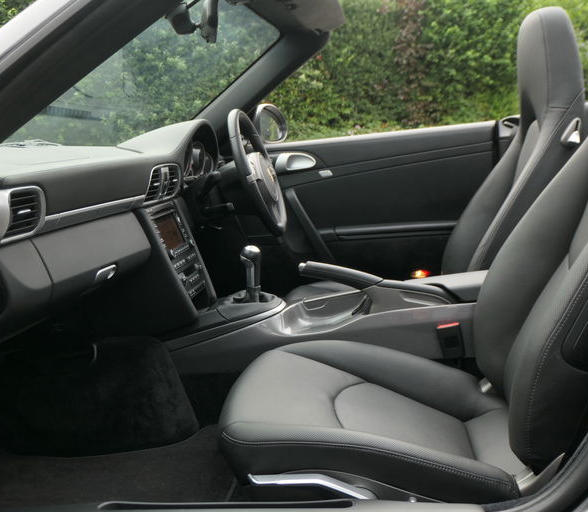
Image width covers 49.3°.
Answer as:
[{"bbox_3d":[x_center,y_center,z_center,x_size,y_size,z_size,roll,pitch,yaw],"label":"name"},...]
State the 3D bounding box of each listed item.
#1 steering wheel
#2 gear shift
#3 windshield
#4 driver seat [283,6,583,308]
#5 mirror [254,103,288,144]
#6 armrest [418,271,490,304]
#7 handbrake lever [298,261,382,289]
[{"bbox_3d":[-0.102,-0.231,1.795,0.100,0.370,0.370,-19,9,12],"label":"steering wheel"},{"bbox_3d":[-0.094,0.035,1.481,0.052,0.130,0.046,-2,12,8],"label":"gear shift"},{"bbox_3d":[-0.377,-0.375,1.429,0.620,0.130,1.240,-36,5,14],"label":"windshield"},{"bbox_3d":[0.374,-0.194,1.748,0.840,0.880,0.530,-2,12,8],"label":"driver seat"},{"bbox_3d":[-0.113,-0.470,2.291,0.130,0.136,0.200,2,13,25],"label":"mirror"},{"bbox_3d":[0.393,0.067,1.421,0.270,0.065,0.140,-2,12,8],"label":"armrest"},{"bbox_3d":[0.116,0.046,1.475,0.200,0.050,0.040,9,13,6],"label":"handbrake lever"}]

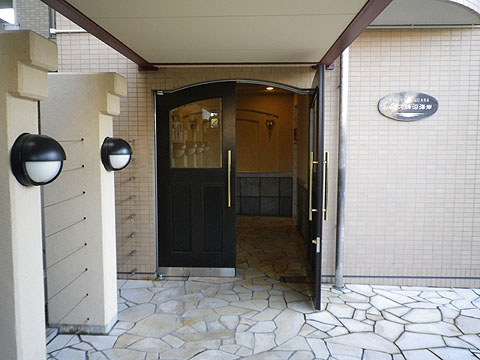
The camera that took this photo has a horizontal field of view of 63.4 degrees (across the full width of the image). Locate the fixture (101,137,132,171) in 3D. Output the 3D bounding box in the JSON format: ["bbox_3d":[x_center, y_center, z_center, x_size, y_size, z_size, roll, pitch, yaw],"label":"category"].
[{"bbox_3d":[-0.935,-0.199,3.025,0.187,0.267,0.267,0,4,2],"label":"fixture"}]

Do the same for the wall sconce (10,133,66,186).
[{"bbox_3d":[-0.975,-0.098,1.948,0.187,0.267,0.267,0,4,2],"label":"wall sconce"}]

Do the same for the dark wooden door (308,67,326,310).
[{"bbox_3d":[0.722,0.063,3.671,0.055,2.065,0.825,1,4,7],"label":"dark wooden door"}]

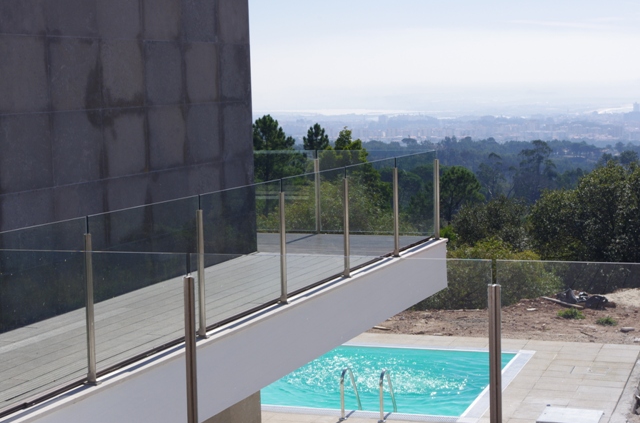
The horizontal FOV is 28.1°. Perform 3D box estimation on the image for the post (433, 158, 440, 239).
[{"bbox_3d":[1.304,-0.132,14.233,0.055,0.885,0.055,1,6,22],"label":"post"}]

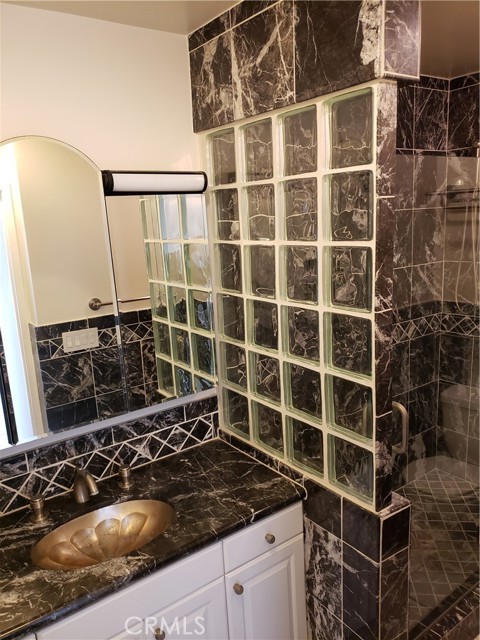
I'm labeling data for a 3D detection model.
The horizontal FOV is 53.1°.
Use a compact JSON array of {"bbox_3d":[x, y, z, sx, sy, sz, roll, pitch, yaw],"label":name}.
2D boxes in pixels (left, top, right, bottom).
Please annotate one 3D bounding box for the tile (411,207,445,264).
[{"bbox_3d":[1.095,-0.485,2.801,0.328,0.311,0.010,-12,15,-35],"label":"tile"}]

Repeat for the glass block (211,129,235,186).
[{"bbox_3d":[-0.035,-0.600,1.810,0.079,0.189,0.189,-12,15,-35],"label":"glass block"}]

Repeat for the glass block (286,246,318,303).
[{"bbox_3d":[0.223,-0.152,1.573,0.079,0.189,0.189,-12,15,-35],"label":"glass block"}]

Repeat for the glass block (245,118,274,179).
[{"bbox_3d":[0.083,-0.571,1.649,0.079,0.189,0.189,-12,15,-35],"label":"glass block"}]

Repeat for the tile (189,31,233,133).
[{"bbox_3d":[-0.100,-0.864,1.767,0.014,0.290,0.278,-12,15,-35],"label":"tile"}]

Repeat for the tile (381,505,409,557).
[{"bbox_3d":[0.482,0.662,1.506,0.148,0.156,0.014,-12,15,-35],"label":"tile"}]

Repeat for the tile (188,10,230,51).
[{"bbox_3d":[-0.107,-1.034,1.728,0.014,0.055,0.274,-12,15,-35],"label":"tile"}]

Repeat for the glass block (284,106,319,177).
[{"bbox_3d":[0.202,-0.543,1.489,0.079,0.189,0.189,-12,15,-35],"label":"glass block"}]

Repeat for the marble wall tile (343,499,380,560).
[{"bbox_3d":[0.388,0.664,1.525,0.012,0.155,0.152,-11,15,-35],"label":"marble wall tile"}]

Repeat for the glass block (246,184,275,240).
[{"bbox_3d":[0.092,-0.378,1.698,0.080,0.190,0.190,-12,15,-35],"label":"glass block"}]

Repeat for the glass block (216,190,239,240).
[{"bbox_3d":[-0.028,-0.405,1.855,0.080,0.190,0.190,-12,15,-35],"label":"glass block"}]

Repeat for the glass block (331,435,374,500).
[{"bbox_3d":[0.375,0.463,1.552,0.080,0.190,0.190,-12,15,-35],"label":"glass block"}]

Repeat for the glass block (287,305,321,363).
[{"bbox_3d":[0.233,0.043,1.615,0.079,0.189,0.189,-12,15,-35],"label":"glass block"}]

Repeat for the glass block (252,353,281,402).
[{"bbox_3d":[0.125,0.213,1.838,0.085,0.194,0.194,-11,15,-35],"label":"glass block"}]

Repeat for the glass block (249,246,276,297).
[{"bbox_3d":[0.105,-0.184,1.754,0.085,0.194,0.194,-11,15,-35],"label":"glass block"}]

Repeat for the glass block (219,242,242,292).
[{"bbox_3d":[-0.015,-0.209,1.893,0.079,0.189,0.189,-12,15,-35],"label":"glass block"}]

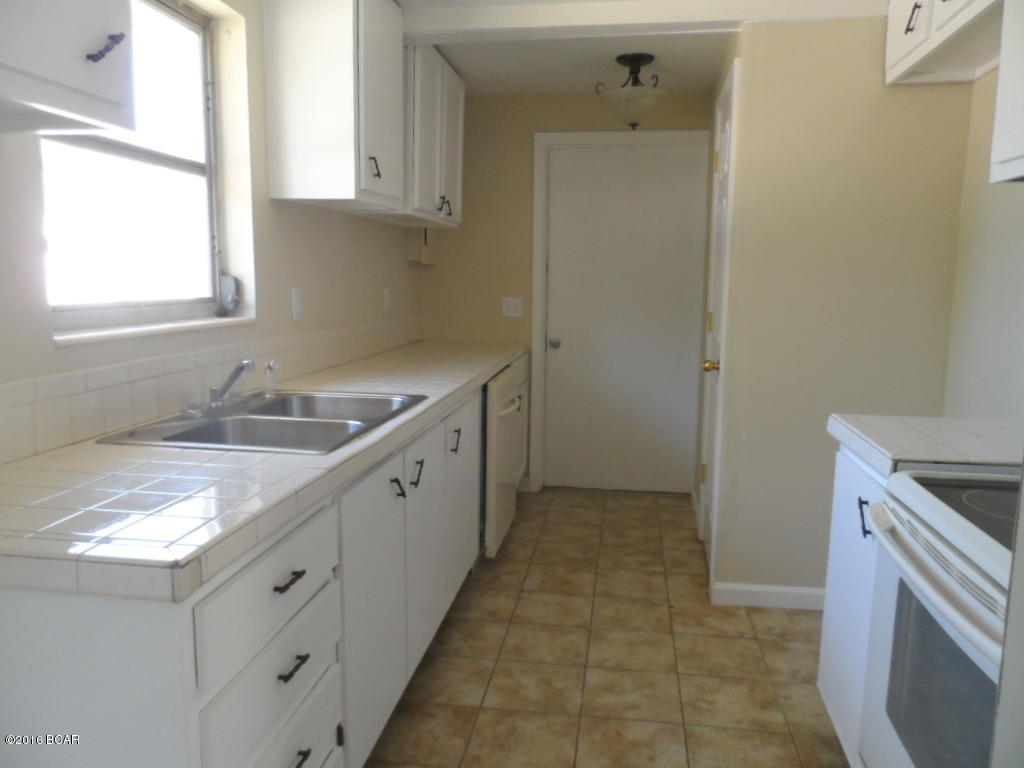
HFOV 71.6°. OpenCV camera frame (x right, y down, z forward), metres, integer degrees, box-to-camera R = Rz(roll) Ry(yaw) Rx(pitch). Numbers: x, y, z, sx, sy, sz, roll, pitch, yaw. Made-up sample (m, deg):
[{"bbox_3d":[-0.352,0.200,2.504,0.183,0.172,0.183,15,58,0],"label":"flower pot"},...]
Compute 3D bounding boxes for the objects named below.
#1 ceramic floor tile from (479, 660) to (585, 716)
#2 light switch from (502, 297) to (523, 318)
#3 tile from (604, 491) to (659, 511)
[{"bbox_3d":[0.079,0.989,2.318,0.305,0.010,0.281,1,8,9],"label":"ceramic floor tile"},{"bbox_3d":[0.004,-0.476,4.417,0.120,0.120,0.010,2,8,9],"label":"light switch"},{"bbox_3d":[0.711,0.708,4.247,0.305,0.010,0.281,1,8,9],"label":"tile"}]

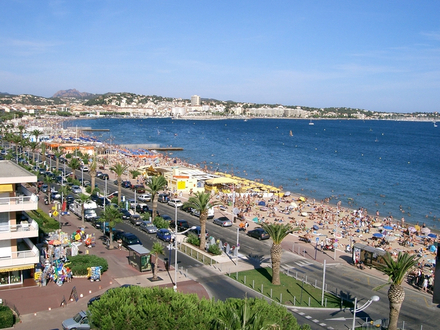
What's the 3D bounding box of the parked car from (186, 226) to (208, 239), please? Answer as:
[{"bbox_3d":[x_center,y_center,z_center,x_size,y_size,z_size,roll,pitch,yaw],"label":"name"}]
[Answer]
[{"bbox_3d":[-3.658,10.981,81.850,1.700,1.450,4.050,-3,7,-32],"label":"parked car"}]

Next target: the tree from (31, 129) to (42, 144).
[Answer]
[{"bbox_3d":[-98.925,-14.490,267.907,5.700,9.000,5.700,-2,7,-30],"label":"tree"}]

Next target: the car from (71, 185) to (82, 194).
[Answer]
[{"bbox_3d":[-35.160,6.030,121.900,1.740,1.450,4.300,-2,7,-29],"label":"car"}]

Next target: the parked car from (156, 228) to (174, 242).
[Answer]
[{"bbox_3d":[-8.660,11.080,78.460,1.600,1.450,3.400,-3,7,-34],"label":"parked car"}]

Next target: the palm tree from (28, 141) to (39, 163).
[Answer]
[{"bbox_3d":[-69.820,-4.740,185.640,3.800,8.400,3.800,1,6,0],"label":"palm tree"}]

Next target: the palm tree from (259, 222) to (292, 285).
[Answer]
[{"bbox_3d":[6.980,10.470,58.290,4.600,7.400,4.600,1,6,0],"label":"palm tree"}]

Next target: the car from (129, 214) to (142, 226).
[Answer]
[{"bbox_3d":[-15.010,9.932,88.937,1.670,1.440,3.950,-2,7,-30],"label":"car"}]

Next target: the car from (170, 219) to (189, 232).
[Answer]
[{"bbox_3d":[-6.910,10.424,85.749,1.720,1.480,4.100,-2,7,-30],"label":"car"}]

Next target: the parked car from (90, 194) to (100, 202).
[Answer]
[{"bbox_3d":[-27.220,7.470,109.540,1.720,1.450,4.150,-2,7,-31],"label":"parked car"}]

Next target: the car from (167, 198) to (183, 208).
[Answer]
[{"bbox_3d":[-9.540,8.210,105.810,1.720,1.430,4.250,-2,7,-31],"label":"car"}]

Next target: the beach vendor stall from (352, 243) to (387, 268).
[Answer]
[{"bbox_3d":[20.230,12.441,66.525,1.550,2.550,4.600,-3,7,-33],"label":"beach vendor stall"}]

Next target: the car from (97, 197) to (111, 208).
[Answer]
[{"bbox_3d":[-24.458,8.044,104.666,1.740,1.500,4.250,-2,7,-30],"label":"car"}]

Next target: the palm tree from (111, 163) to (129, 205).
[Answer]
[{"bbox_3d":[-21.333,4.168,105.361,4.200,9.446,4.200,1,6,0],"label":"palm tree"}]

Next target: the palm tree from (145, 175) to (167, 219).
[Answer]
[{"bbox_3d":[-11.817,6.165,90.714,5.000,8.700,5.000,-2,7,-30],"label":"palm tree"}]

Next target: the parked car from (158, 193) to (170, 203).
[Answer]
[{"bbox_3d":[-12.870,7.440,111.860,1.740,1.520,4.100,-2,7,-30],"label":"parked car"}]

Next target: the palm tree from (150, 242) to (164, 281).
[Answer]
[{"bbox_3d":[-7.605,11.629,60.293,1.750,4.622,1.750,1,6,0],"label":"palm tree"}]

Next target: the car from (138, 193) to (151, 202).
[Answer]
[{"bbox_3d":[-17.346,7.388,113.582,1.680,1.420,4.050,-3,7,-31],"label":"car"}]

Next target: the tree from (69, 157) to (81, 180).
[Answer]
[{"bbox_3d":[-41.192,1.427,140.329,3.200,6.841,3.200,1,6,0],"label":"tree"}]

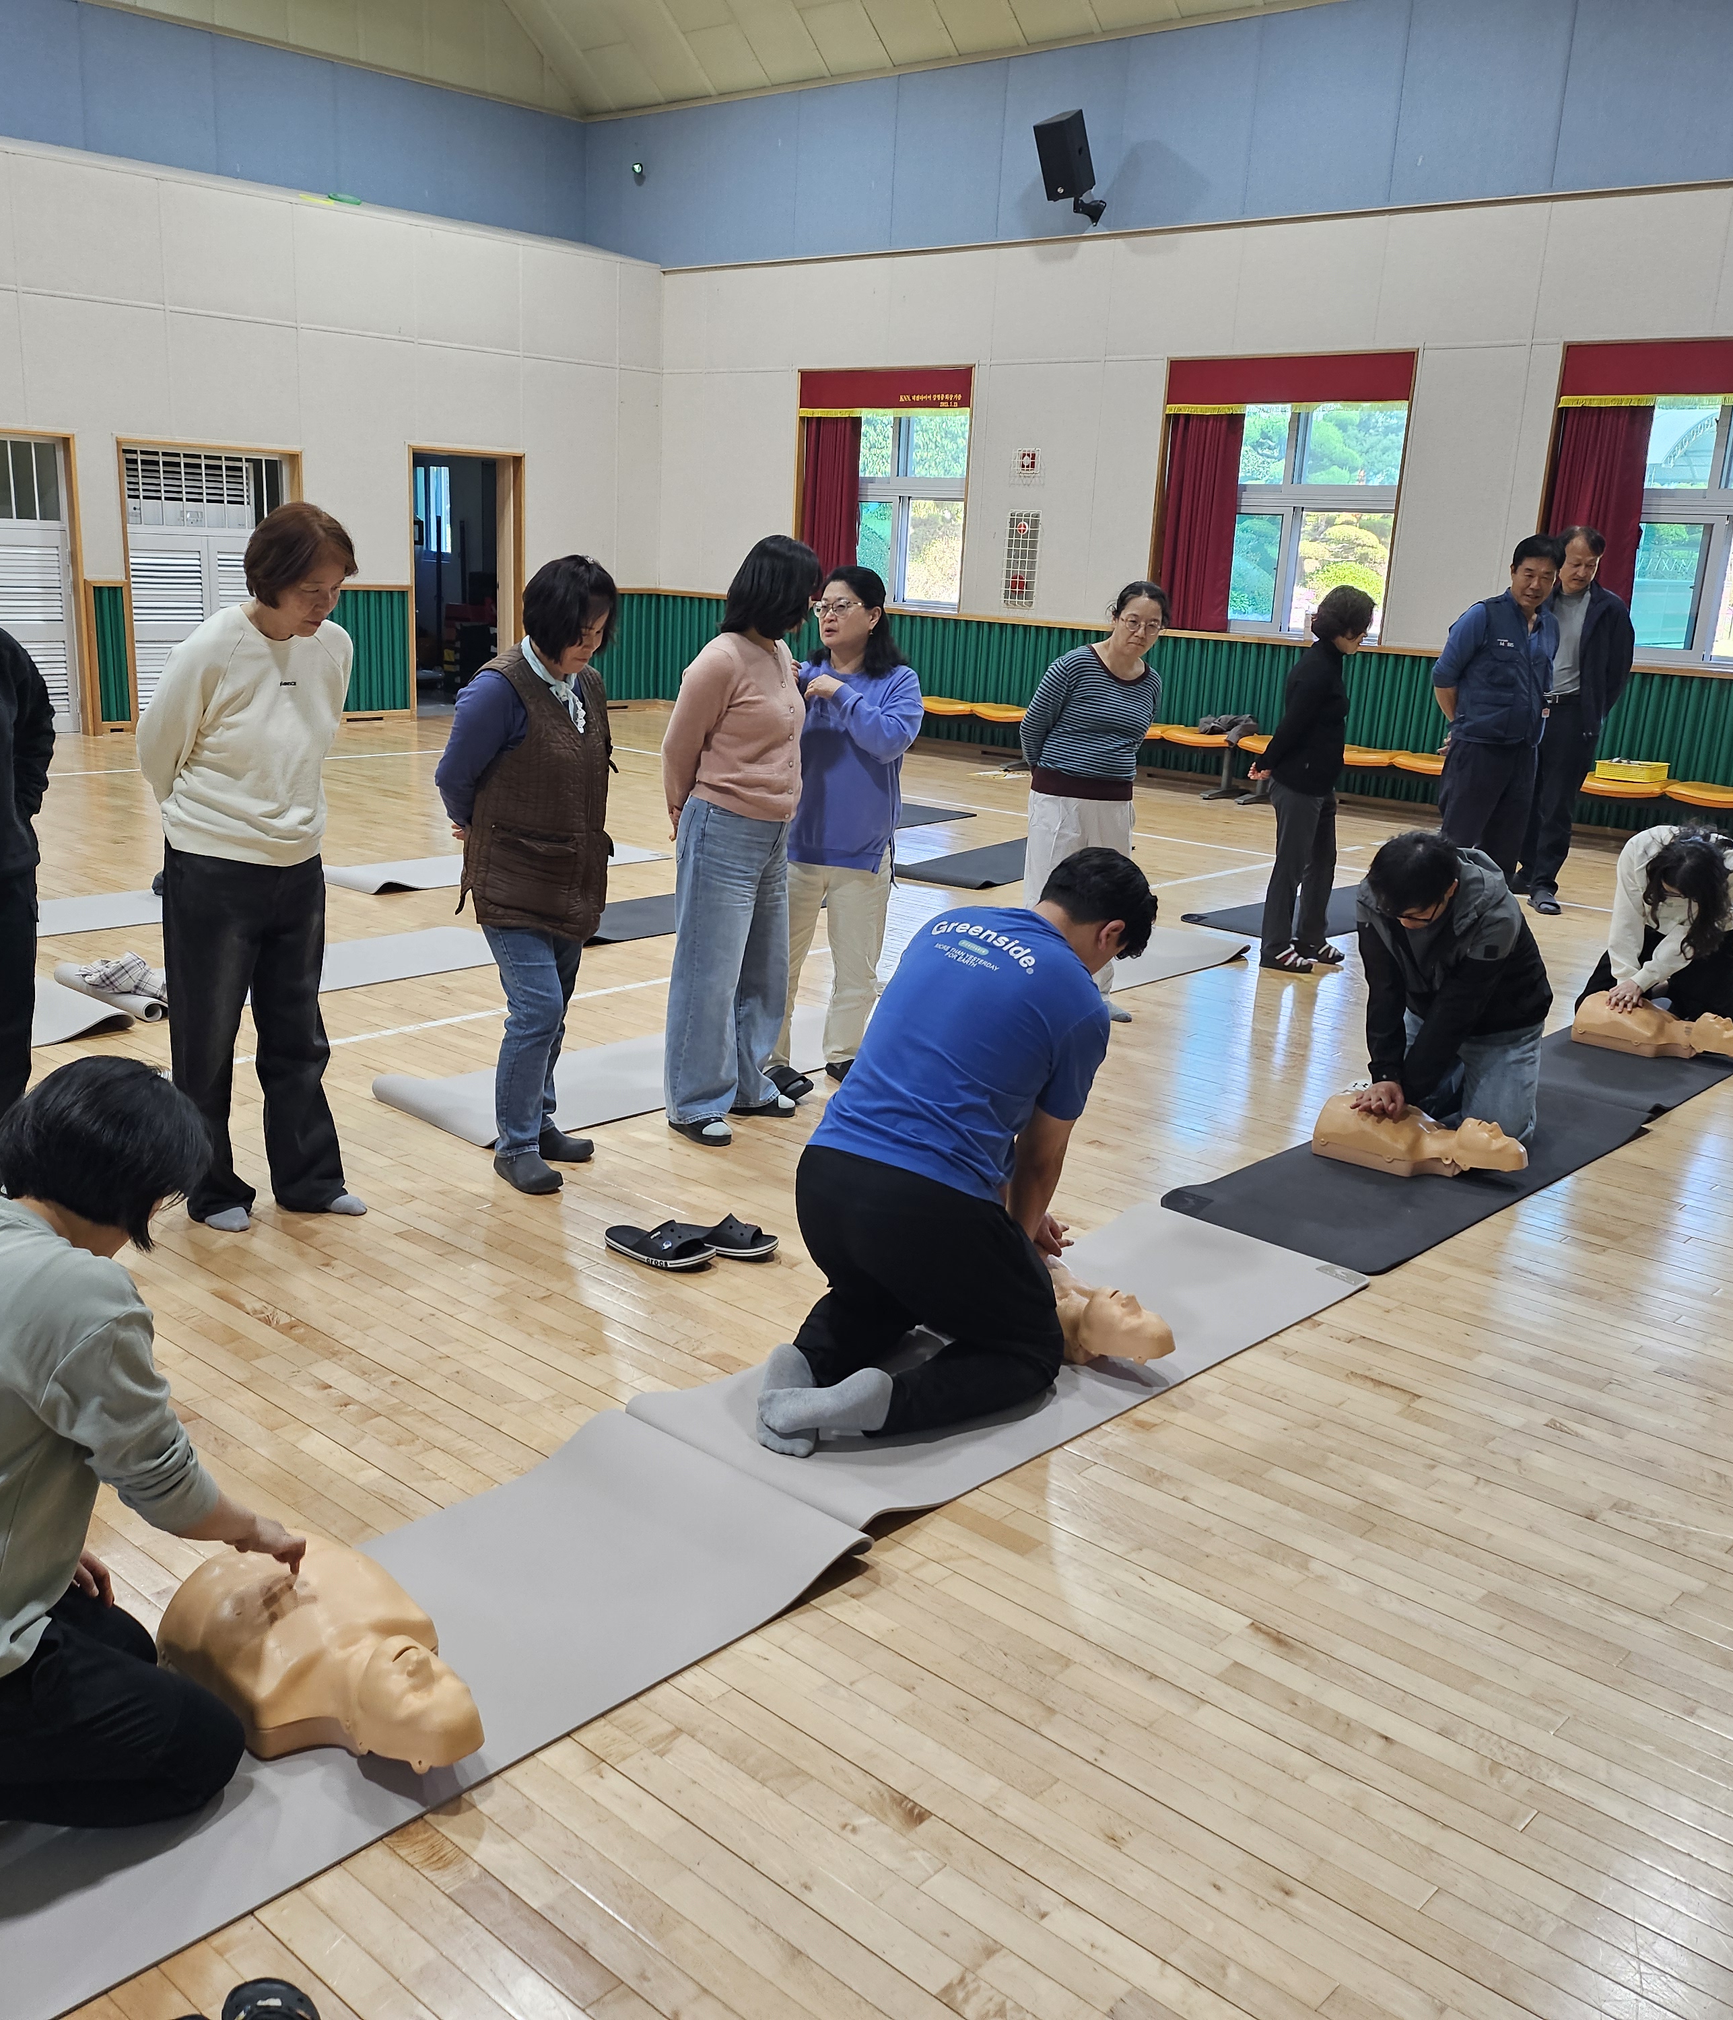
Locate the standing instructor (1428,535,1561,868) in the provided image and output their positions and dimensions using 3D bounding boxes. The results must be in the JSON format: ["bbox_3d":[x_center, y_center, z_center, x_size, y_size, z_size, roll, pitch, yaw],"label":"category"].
[{"bbox_3d":[2.926,-1.289,8.627,0.560,1.750,0.380,-2,16,-20],"label":"standing instructor"}]

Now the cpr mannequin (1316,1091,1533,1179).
[{"bbox_3d":[1.575,0.340,5.165,0.550,0.185,0.310,13,18,34],"label":"cpr mannequin"}]

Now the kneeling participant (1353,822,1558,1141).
[{"bbox_3d":[1.690,-0.078,5.354,0.540,0.930,0.860,12,17,30],"label":"kneeling participant"}]

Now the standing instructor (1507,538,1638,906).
[{"bbox_3d":[3.383,-1.426,9.152,0.520,1.800,0.420,9,15,22],"label":"standing instructor"}]

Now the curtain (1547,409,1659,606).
[{"bbox_3d":[4.330,-2.927,11.182,0.600,1.600,0.120,15,19,40],"label":"curtain"}]

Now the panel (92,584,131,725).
[{"bbox_3d":[-5.302,-2.496,13.156,0.040,0.940,0.220,15,19,40],"label":"panel"}]

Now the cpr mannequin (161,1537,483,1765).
[{"bbox_3d":[-0.714,0.885,2.601,0.560,0.185,0.310,13,18,34],"label":"cpr mannequin"}]

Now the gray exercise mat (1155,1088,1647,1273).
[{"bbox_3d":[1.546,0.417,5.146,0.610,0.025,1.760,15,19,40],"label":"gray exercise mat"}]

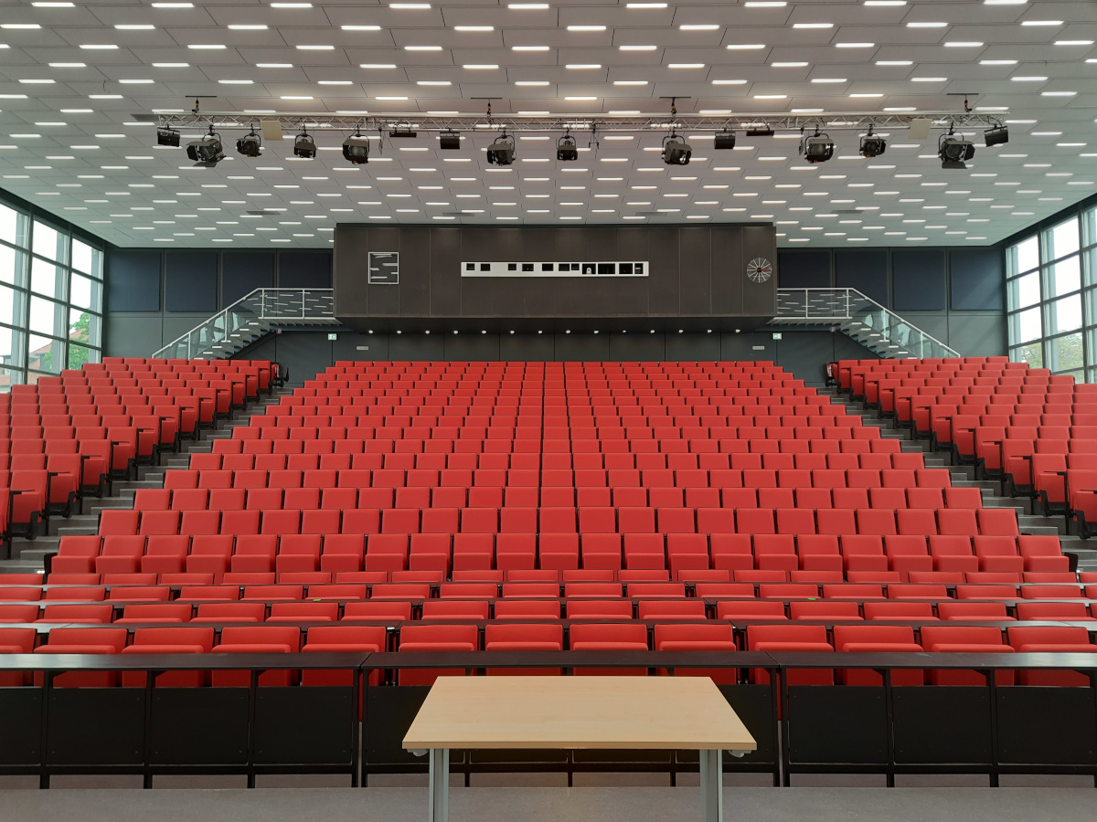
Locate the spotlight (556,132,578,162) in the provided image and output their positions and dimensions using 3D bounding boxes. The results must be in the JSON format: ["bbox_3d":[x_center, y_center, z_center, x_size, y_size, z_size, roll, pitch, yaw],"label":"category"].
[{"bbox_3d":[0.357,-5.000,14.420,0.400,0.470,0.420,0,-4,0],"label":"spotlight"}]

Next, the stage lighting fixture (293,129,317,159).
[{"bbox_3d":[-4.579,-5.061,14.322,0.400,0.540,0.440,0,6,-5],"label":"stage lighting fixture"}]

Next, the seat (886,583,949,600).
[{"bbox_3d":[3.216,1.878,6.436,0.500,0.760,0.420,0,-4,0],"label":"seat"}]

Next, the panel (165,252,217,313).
[{"bbox_3d":[-11.462,-4.125,24.439,1.640,1.950,0.100,0,-4,0],"label":"panel"}]

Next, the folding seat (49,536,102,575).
[{"bbox_3d":[-6.203,2.003,9.962,0.525,0.700,0.330,0,-4,-4],"label":"folding seat"}]

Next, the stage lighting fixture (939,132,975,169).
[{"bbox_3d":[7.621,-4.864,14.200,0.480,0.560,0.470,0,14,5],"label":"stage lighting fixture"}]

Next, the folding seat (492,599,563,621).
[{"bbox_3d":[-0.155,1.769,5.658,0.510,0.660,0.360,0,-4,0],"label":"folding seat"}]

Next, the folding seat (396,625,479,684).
[{"bbox_3d":[-0.755,1.819,5.141,0.525,0.700,0.330,0,-4,0],"label":"folding seat"}]

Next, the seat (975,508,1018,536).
[{"bbox_3d":[6.500,1.772,10.942,0.525,0.700,0.330,0,-4,4],"label":"seat"}]

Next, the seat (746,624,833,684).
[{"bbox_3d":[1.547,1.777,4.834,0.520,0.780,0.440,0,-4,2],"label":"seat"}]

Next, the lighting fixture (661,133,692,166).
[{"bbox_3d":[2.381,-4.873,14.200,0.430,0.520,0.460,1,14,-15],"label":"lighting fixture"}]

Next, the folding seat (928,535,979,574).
[{"bbox_3d":[5.072,1.957,9.464,0.510,0.780,0.420,0,-4,0],"label":"folding seat"}]

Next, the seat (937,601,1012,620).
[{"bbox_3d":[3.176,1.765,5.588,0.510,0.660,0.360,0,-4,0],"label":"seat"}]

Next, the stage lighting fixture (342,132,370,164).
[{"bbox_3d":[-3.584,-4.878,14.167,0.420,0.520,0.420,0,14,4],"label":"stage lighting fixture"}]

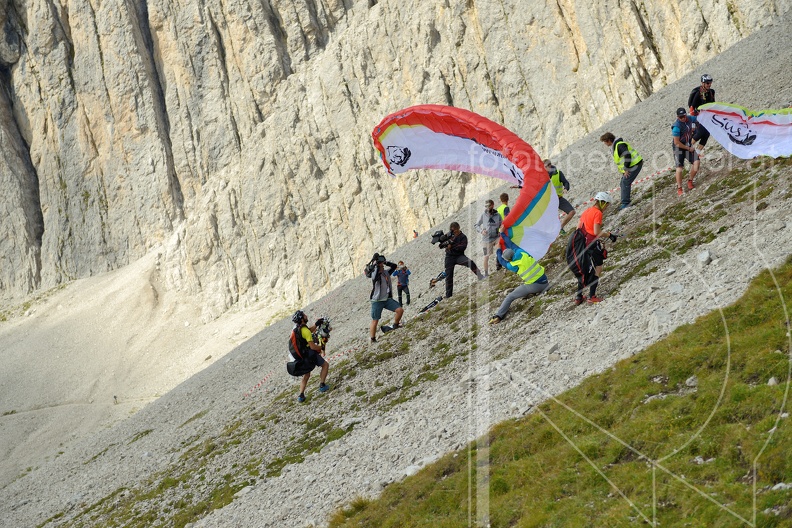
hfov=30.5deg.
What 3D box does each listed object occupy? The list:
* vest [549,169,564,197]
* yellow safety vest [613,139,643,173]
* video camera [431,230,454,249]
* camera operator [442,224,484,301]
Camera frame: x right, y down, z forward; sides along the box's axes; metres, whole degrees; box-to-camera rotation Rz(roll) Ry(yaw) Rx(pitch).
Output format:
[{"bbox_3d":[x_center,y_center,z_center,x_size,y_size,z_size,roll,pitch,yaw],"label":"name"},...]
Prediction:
[{"bbox_3d":[3.515,-1.796,32.200,0.500,0.620,0.320,-6,5,30],"label":"vest"},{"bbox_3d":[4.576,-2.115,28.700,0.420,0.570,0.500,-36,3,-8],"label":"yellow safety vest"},{"bbox_3d":[1.036,-0.540,32.000,0.280,0.320,0.560,0,15,45],"label":"video camera"},{"bbox_3d":[1.564,-0.081,33.400,0.620,1.740,0.820,-3,5,-38],"label":"camera operator"}]

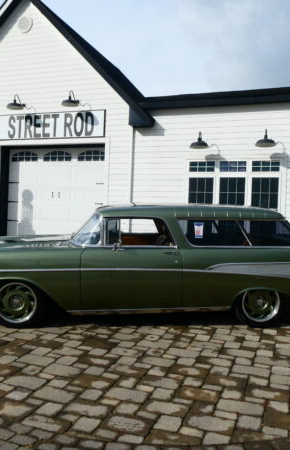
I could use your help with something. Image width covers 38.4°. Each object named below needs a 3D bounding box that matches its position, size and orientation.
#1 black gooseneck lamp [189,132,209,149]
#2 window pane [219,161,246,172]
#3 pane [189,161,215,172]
[{"bbox_3d":[1.403,-2.132,10.589,0.470,0.430,0.680,2,0,19],"label":"black gooseneck lamp"},{"bbox_3d":[2.246,-1.499,10.658,0.677,0.308,0.060,2,0,19],"label":"window pane"},{"bbox_3d":[1.481,-1.520,10.846,0.657,0.258,0.050,2,0,19],"label":"pane"}]

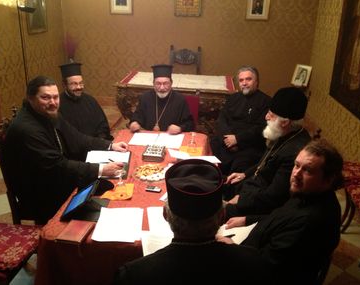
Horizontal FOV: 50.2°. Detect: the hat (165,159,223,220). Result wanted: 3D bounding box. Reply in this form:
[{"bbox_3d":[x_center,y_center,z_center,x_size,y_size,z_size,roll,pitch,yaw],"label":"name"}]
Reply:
[{"bbox_3d":[0.047,0.157,1.300,0.190,0.115,0.215,3,25,4],"label":"hat"}]

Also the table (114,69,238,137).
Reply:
[{"bbox_3d":[-0.031,-0.488,5.452,1.580,0.800,1.200,3,20,4],"label":"table"}]

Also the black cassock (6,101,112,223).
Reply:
[{"bbox_3d":[-0.787,0.228,2.668,0.680,0.970,0.580,7,20,14],"label":"black cassock"}]

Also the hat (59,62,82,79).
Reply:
[{"bbox_3d":[-0.968,-0.645,3.420,0.200,0.115,0.210,-6,21,-19],"label":"hat"}]

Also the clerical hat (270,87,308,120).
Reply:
[{"bbox_3d":[0.684,-0.244,2.400,0.230,0.155,0.195,12,20,1],"label":"clerical hat"}]

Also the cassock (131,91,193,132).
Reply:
[{"bbox_3d":[-0.155,-0.017,3.583,0.590,0.920,0.580,1,20,-2],"label":"cassock"}]

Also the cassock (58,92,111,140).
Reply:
[{"bbox_3d":[-0.891,0.033,3.354,0.560,0.920,0.570,-13,24,-36],"label":"cassock"}]

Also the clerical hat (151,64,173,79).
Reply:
[{"bbox_3d":[-0.168,-0.653,3.550,0.200,0.110,0.210,1,20,-2],"label":"clerical hat"}]

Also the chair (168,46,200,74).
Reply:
[{"bbox_3d":[0.088,-1.000,6.331,0.510,1.170,0.530,3,20,5],"label":"chair"}]

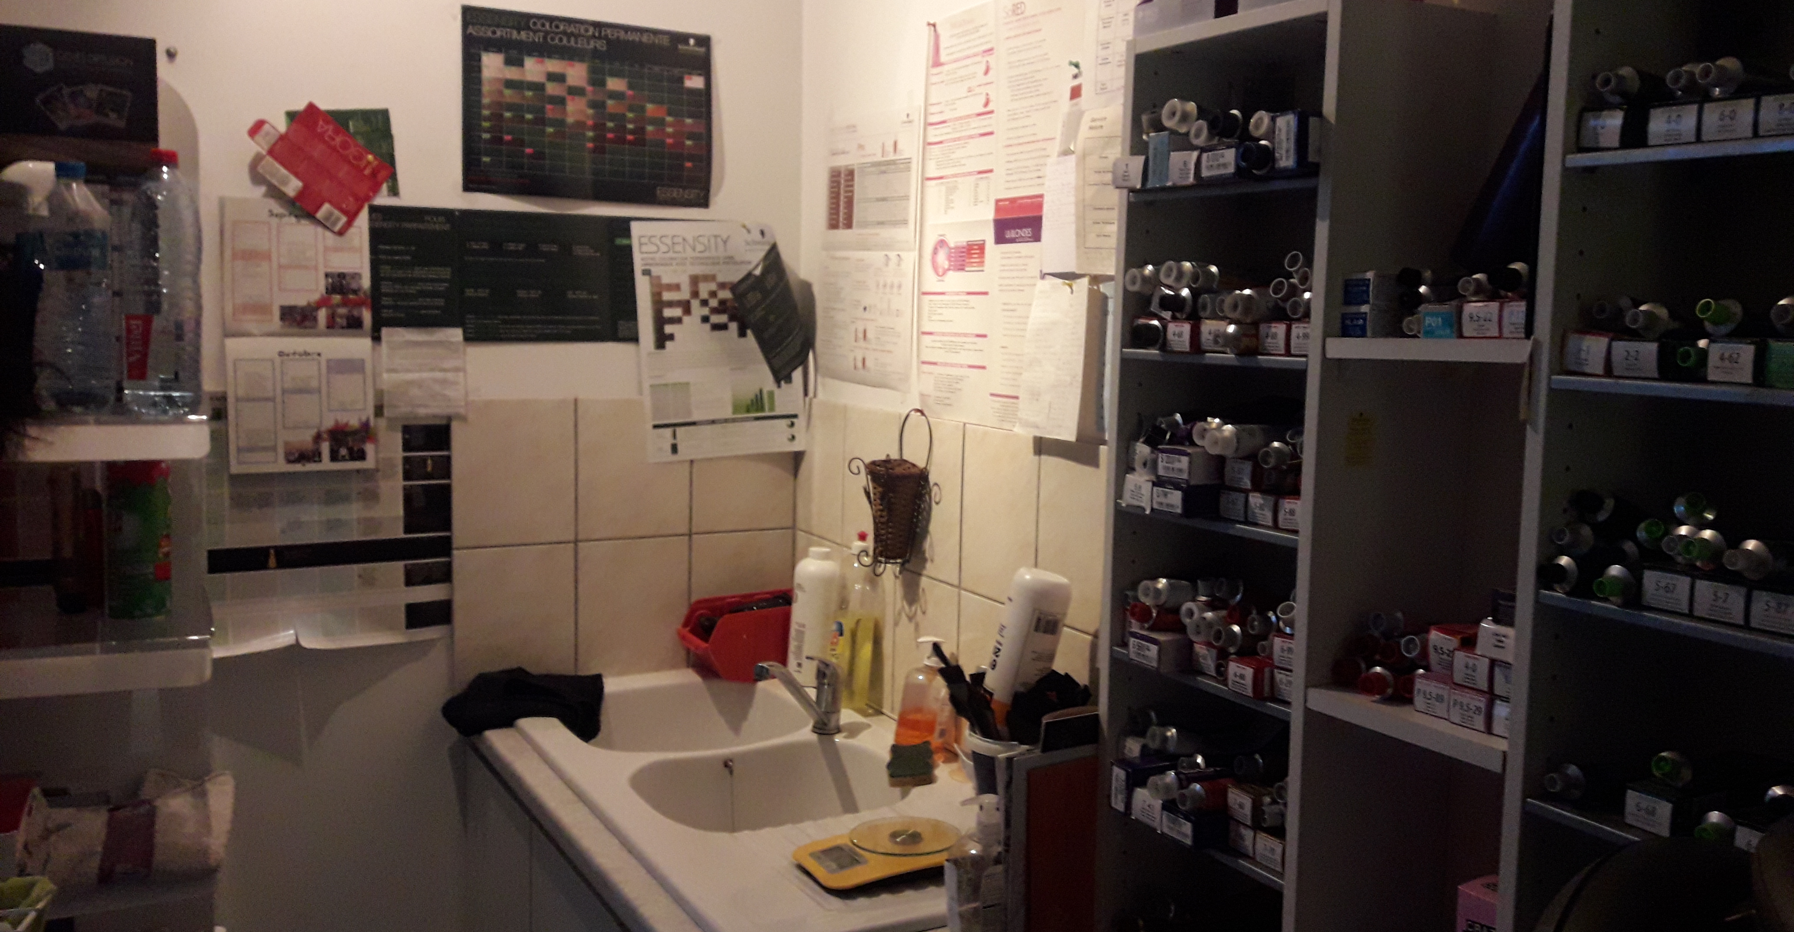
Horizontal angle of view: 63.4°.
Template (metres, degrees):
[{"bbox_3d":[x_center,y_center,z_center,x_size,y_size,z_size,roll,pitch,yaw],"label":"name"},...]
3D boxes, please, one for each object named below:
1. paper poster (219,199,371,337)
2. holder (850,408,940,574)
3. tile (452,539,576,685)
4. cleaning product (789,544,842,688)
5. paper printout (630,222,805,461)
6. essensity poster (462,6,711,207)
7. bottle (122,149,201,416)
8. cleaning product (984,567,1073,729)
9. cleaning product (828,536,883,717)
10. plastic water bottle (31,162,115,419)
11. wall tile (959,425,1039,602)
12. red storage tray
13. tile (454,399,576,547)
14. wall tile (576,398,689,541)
[{"bbox_3d":[-0.923,-0.304,2.241,0.212,0.205,0.008,-2,7,-27],"label":"paper poster"},{"bbox_3d":[-0.024,0.038,2.236,0.120,0.255,0.165,-2,7,-27],"label":"holder"},{"bbox_3d":[-0.646,0.255,2.458,0.203,0.246,0.010,-2,7,-27],"label":"tile"},{"bbox_3d":[-0.139,0.260,2.498,0.081,0.232,0.081,1,6,0],"label":"cleaning product"},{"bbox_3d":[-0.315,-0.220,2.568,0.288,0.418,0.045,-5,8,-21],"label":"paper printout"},{"bbox_3d":[-0.506,-0.591,2.417,0.420,0.295,0.018,-2,7,-27],"label":"essensity poster"},{"bbox_3d":[-0.911,-0.226,1.793,0.084,0.322,0.084,-2,7,-27],"label":"bottle"},{"bbox_3d":[0.159,0.244,1.847,0.065,0.225,0.075,13,7,4],"label":"cleaning product"},{"bbox_3d":[-0.067,0.255,2.371,0.060,0.297,0.085,-2,7,-27],"label":"cleaning product"},{"bbox_3d":[-1.042,-0.225,1.825,0.085,0.308,0.085,-2,7,-27],"label":"plastic water bottle"},{"bbox_3d":[0.146,0.070,2.037,0.012,0.243,0.205,-2,7,-27],"label":"wall tile"},{"bbox_3d":[-0.257,0.304,2.572,0.230,0.132,0.147,-2,7,-27],"label":"red storage tray"},{"bbox_3d":[-0.640,0.009,2.432,0.203,0.242,0.010,-2,7,-27],"label":"tile"},{"bbox_3d":[-0.458,0.004,2.526,0.203,0.242,0.010,-2,7,-27],"label":"wall tile"}]

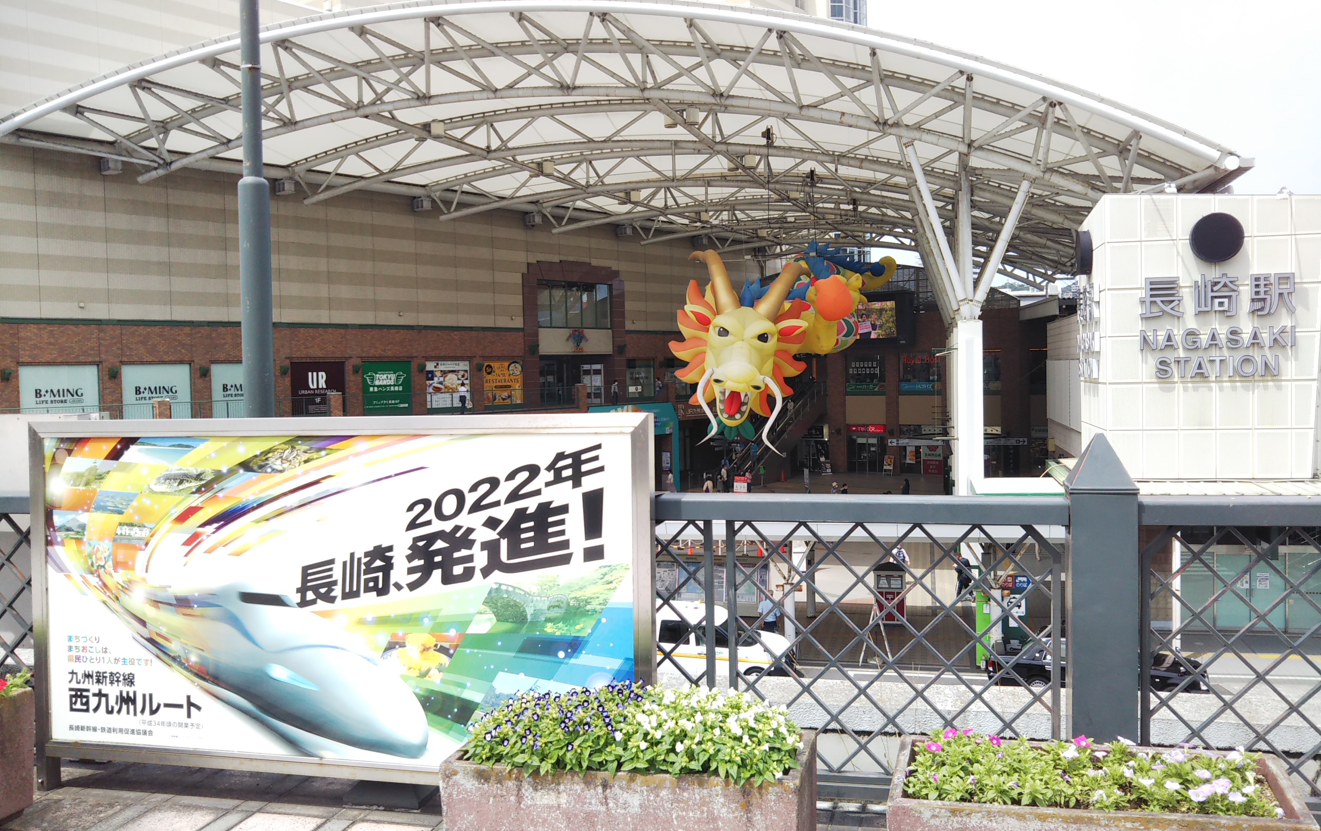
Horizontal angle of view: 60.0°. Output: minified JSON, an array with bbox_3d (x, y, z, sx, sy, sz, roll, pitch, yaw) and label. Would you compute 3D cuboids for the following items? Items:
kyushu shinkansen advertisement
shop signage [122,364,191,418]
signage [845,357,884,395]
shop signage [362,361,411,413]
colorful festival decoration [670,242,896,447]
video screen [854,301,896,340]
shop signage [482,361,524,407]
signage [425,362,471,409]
[{"bbox_3d":[-1.234,0.682,4.233,2.525,1.348,0.090,-1,1,14],"label":"kyushu shinkansen advertisement"},{"bbox_3d":[-22.781,-1.043,52.019,0.100,2.576,3.203,0,3,39],"label":"shop signage"},{"bbox_3d":[14.600,-2.838,81.608,3.106,2.855,0.120,0,3,39],"label":"signage"},{"bbox_3d":[-14.698,-1.571,61.902,0.100,2.741,3.241,0,3,39],"label":"shop signage"},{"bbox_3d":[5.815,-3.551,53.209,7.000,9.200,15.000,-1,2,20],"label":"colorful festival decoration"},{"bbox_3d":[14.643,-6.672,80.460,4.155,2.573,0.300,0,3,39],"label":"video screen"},{"bbox_3d":[-9.297,-1.929,68.506,0.100,2.676,3.276,0,3,39],"label":"shop signage"},{"bbox_3d":[-11.970,-1.737,65.237,0.100,2.701,3.296,0,3,39],"label":"signage"}]

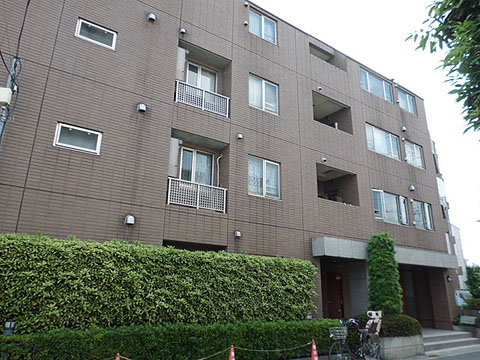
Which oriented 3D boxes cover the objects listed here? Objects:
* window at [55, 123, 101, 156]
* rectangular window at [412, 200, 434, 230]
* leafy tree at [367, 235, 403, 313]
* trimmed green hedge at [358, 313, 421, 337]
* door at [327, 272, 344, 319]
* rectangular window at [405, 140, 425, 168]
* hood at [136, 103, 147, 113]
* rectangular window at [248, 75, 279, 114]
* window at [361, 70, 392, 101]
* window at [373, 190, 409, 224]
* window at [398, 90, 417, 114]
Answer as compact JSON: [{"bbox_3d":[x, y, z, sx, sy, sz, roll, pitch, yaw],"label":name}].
[{"bbox_3d":[-3.631,-0.896,8.119,0.956,0.552,0.120,13,-21,-32],"label":"window"},{"bbox_3d":[7.698,1.499,15.212,1.437,1.202,0.120,13,-21,-32],"label":"rectangular window"},{"bbox_3d":[4.516,3.051,11.165,0.760,2.770,0.740,13,-21,-32],"label":"leafy tree"},{"bbox_3d":[4.400,4.348,10.851,2.050,0.607,0.984,13,-21,-32],"label":"trimmed green hedge"},{"bbox_3d":[3.453,4.364,12.867,0.804,1.984,0.066,13,-21,-32],"label":"door"},{"bbox_3d":[7.859,-1.114,16.299,1.442,1.131,0.120,13,-21,-32],"label":"rectangular window"},{"bbox_3d":[-2.464,-1.788,9.056,0.180,0.180,0.150,13,-21,-32],"label":"hood"},{"bbox_3d":[0.764,-2.724,11.624,1.235,1.194,0.120,13,-21,-32],"label":"rectangular window"},{"bbox_3d":[5.948,-4.075,15.696,2.252,1.109,0.120,13,-21,-32],"label":"window"},{"bbox_3d":[5.964,1.127,14.242,2.234,1.232,0.140,13,-21,-32],"label":"window"},{"bbox_3d":[7.912,-3.640,17.110,1.400,1.051,0.120,13,-21,-32],"label":"window"}]

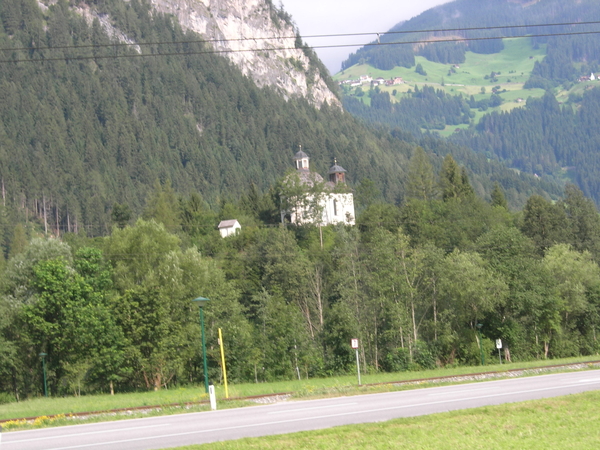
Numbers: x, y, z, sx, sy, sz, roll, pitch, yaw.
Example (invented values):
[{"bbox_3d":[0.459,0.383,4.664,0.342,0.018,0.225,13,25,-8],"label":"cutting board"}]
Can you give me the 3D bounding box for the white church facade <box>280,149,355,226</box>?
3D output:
[{"bbox_3d":[3.078,-6.332,250.000,11.000,14.000,7.800,-1,-7,-31],"label":"white church facade"}]

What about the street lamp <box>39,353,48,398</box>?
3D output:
[{"bbox_3d":[-26.722,15.704,149.000,0.800,4.650,0.800,-4,-6,0],"label":"street lamp"}]

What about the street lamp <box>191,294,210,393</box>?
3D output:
[{"bbox_3d":[-4.612,5.788,68.500,0.800,4.680,0.800,-4,-6,0],"label":"street lamp"}]

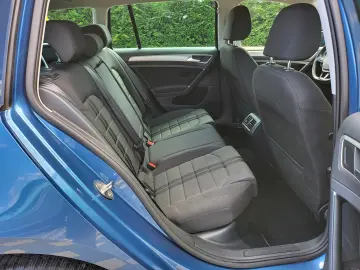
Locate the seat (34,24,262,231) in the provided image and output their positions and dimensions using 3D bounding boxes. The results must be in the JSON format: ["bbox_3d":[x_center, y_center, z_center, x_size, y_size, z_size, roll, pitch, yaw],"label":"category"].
[{"bbox_3d":[-0.174,-0.187,1.495,0.949,0.898,1.306,-3,24,-7],"label":"seat"}]

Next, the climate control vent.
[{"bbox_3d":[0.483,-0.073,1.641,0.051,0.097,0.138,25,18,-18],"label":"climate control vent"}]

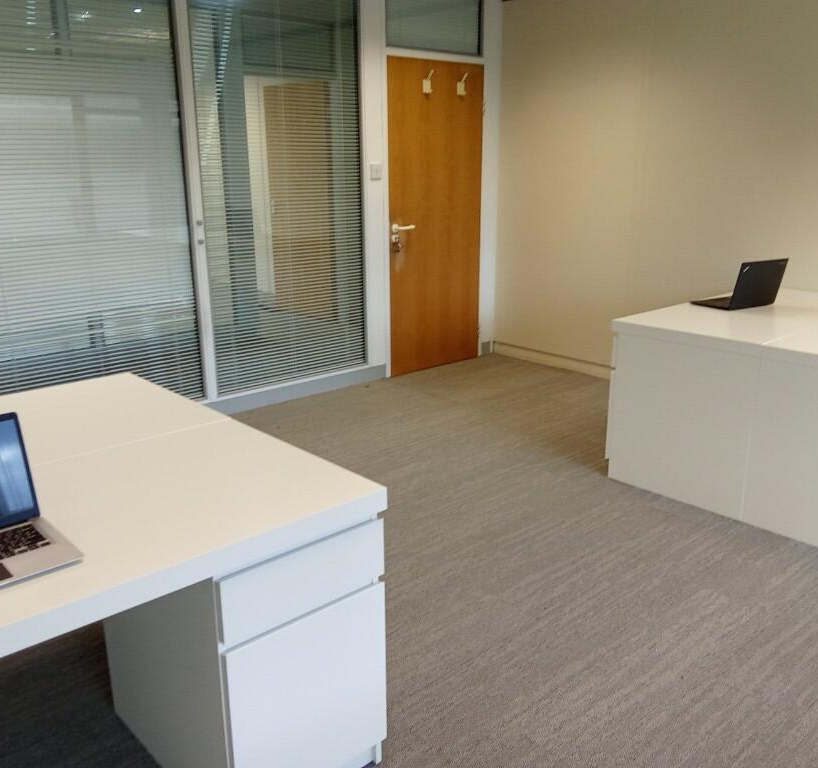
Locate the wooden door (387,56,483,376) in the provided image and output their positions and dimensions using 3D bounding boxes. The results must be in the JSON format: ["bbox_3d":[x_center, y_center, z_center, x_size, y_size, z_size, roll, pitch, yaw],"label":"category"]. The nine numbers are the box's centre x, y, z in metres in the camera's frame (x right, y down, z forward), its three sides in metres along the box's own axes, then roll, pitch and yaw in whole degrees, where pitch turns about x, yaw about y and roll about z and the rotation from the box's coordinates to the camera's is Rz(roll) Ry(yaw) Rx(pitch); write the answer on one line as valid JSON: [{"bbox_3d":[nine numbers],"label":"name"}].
[{"bbox_3d":[0.173,-1.081,5.478,0.835,1.979,0.045,-14,21,-40],"label":"wooden door"}]

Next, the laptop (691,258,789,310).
[{"bbox_3d":[1.551,-0.482,3.888,0.318,0.229,0.269,-9,18,-29],"label":"laptop"}]

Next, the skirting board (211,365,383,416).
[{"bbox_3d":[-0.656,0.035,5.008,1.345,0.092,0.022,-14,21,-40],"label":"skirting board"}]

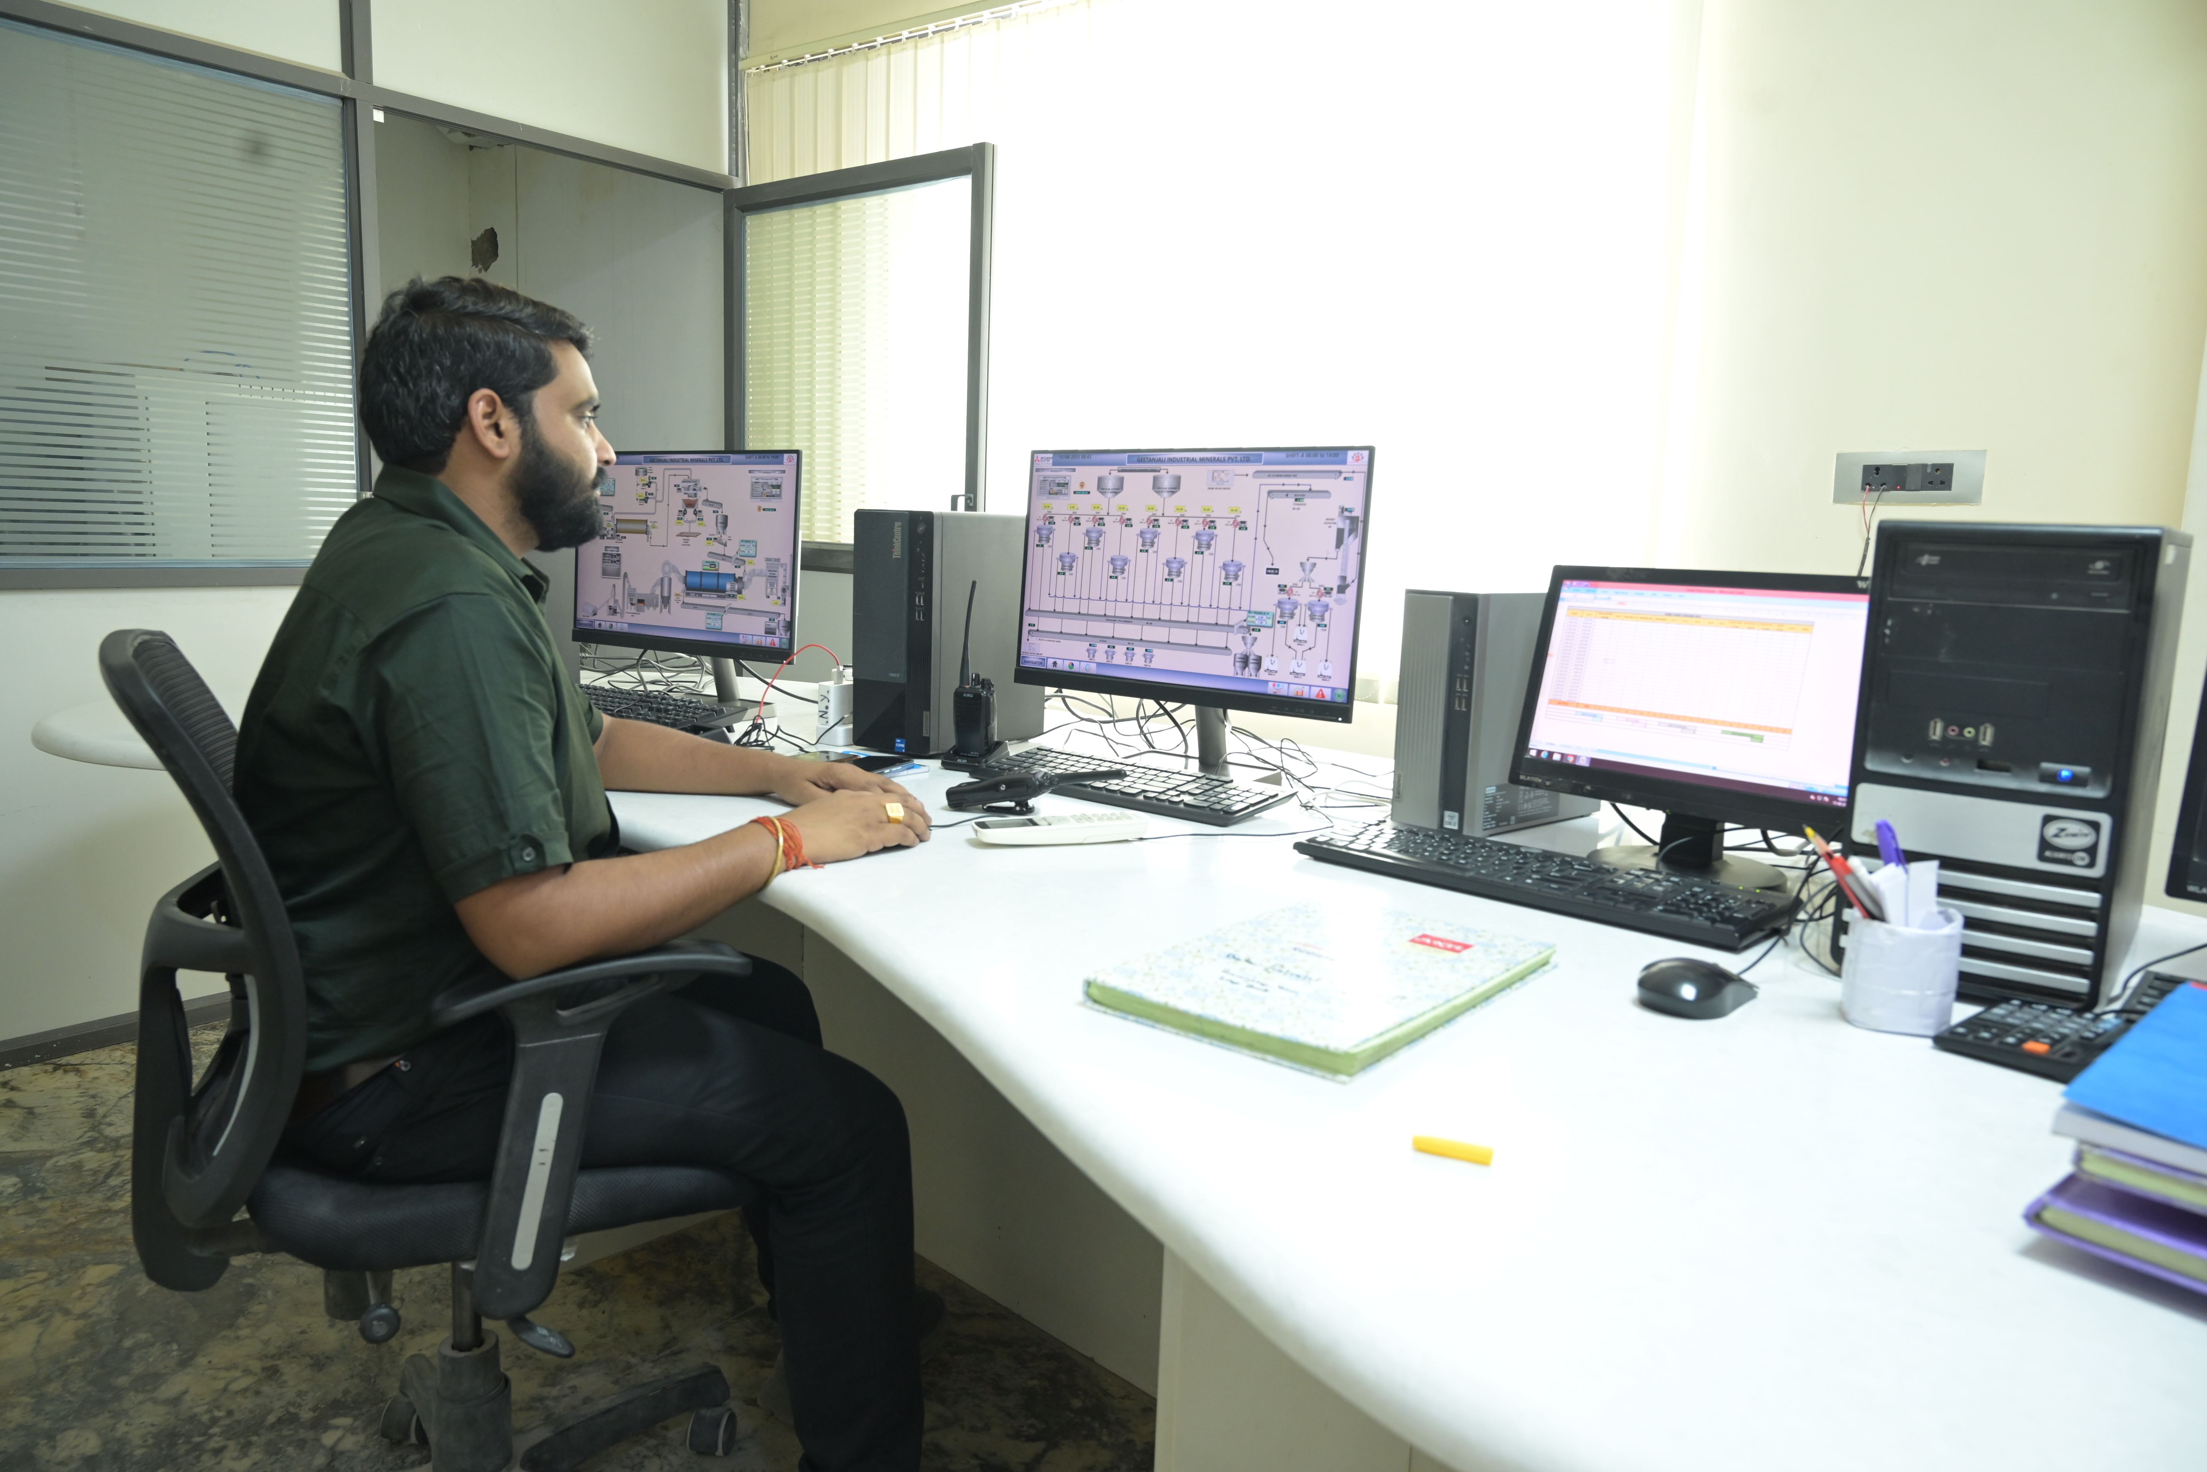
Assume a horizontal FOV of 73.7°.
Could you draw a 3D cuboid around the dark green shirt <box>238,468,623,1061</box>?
[{"bbox_3d":[-0.644,0.013,1.400,0.330,0.520,0.460,-3,10,-32],"label":"dark green shirt"}]

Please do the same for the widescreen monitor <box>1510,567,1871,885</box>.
[{"bbox_3d":[0.602,-0.012,1.466,0.170,0.301,0.375,-6,11,-43],"label":"widescreen monitor"}]

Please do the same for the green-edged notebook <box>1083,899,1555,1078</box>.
[{"bbox_3d":[0.168,0.171,1.076,0.207,0.020,0.330,9,10,38],"label":"green-edged notebook"}]

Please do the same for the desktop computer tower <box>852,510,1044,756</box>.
[{"bbox_3d":[-0.220,-0.160,2.184,0.143,0.335,0.281,7,10,31],"label":"desktop computer tower"}]

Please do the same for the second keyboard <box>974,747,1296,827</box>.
[{"bbox_3d":[0.019,0.055,1.810,0.425,0.028,0.150,9,10,38],"label":"second keyboard"}]

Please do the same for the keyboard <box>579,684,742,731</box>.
[{"bbox_3d":[-0.752,-0.038,2.234,0.440,0.036,0.150,7,10,33],"label":"keyboard"}]

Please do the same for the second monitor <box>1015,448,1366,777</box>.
[{"bbox_3d":[0.107,-0.192,1.789,0.490,0.303,0.050,8,7,36],"label":"second monitor"}]

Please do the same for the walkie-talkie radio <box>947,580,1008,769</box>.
[{"bbox_3d":[-0.164,-0.082,1.939,0.070,0.245,0.065,8,10,38],"label":"walkie-talkie radio"}]

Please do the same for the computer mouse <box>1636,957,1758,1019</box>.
[{"bbox_3d":[0.425,0.175,1.050,0.105,0.038,0.061,-4,10,-38],"label":"computer mouse"}]

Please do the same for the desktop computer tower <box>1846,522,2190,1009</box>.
[{"bbox_3d":[0.768,0.003,1.232,0.178,0.346,0.359,9,11,39],"label":"desktop computer tower"}]

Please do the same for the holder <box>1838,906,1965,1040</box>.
[{"bbox_3d":[0.562,0.165,1.038,0.073,0.071,0.073,9,11,39],"label":"holder"}]

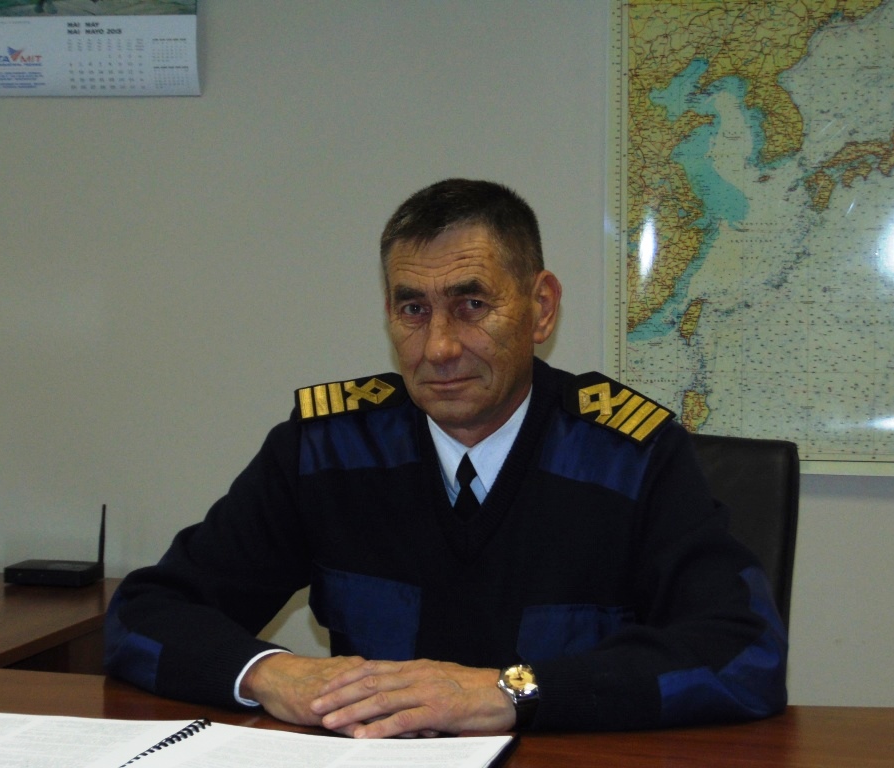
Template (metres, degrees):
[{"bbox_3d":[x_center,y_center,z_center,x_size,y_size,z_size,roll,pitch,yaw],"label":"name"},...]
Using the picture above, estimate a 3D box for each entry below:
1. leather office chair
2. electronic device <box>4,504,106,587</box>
[{"bbox_3d":[0.099,0.570,2.366,0.600,1.000,0.620,1,3,18],"label":"leather office chair"},{"bbox_3d":[-0.561,0.229,3.003,0.118,0.108,0.087,1,3,14],"label":"electronic device"}]

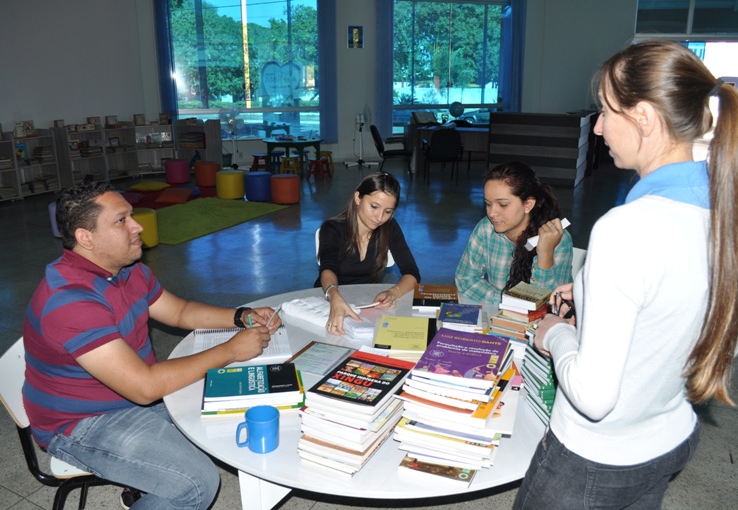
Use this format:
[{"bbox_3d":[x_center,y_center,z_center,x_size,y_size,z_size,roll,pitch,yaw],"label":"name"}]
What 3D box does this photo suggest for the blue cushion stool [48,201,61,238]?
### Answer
[{"bbox_3d":[-3.100,-0.365,5.968,0.360,0.350,0.360,0,16,0],"label":"blue cushion stool"}]

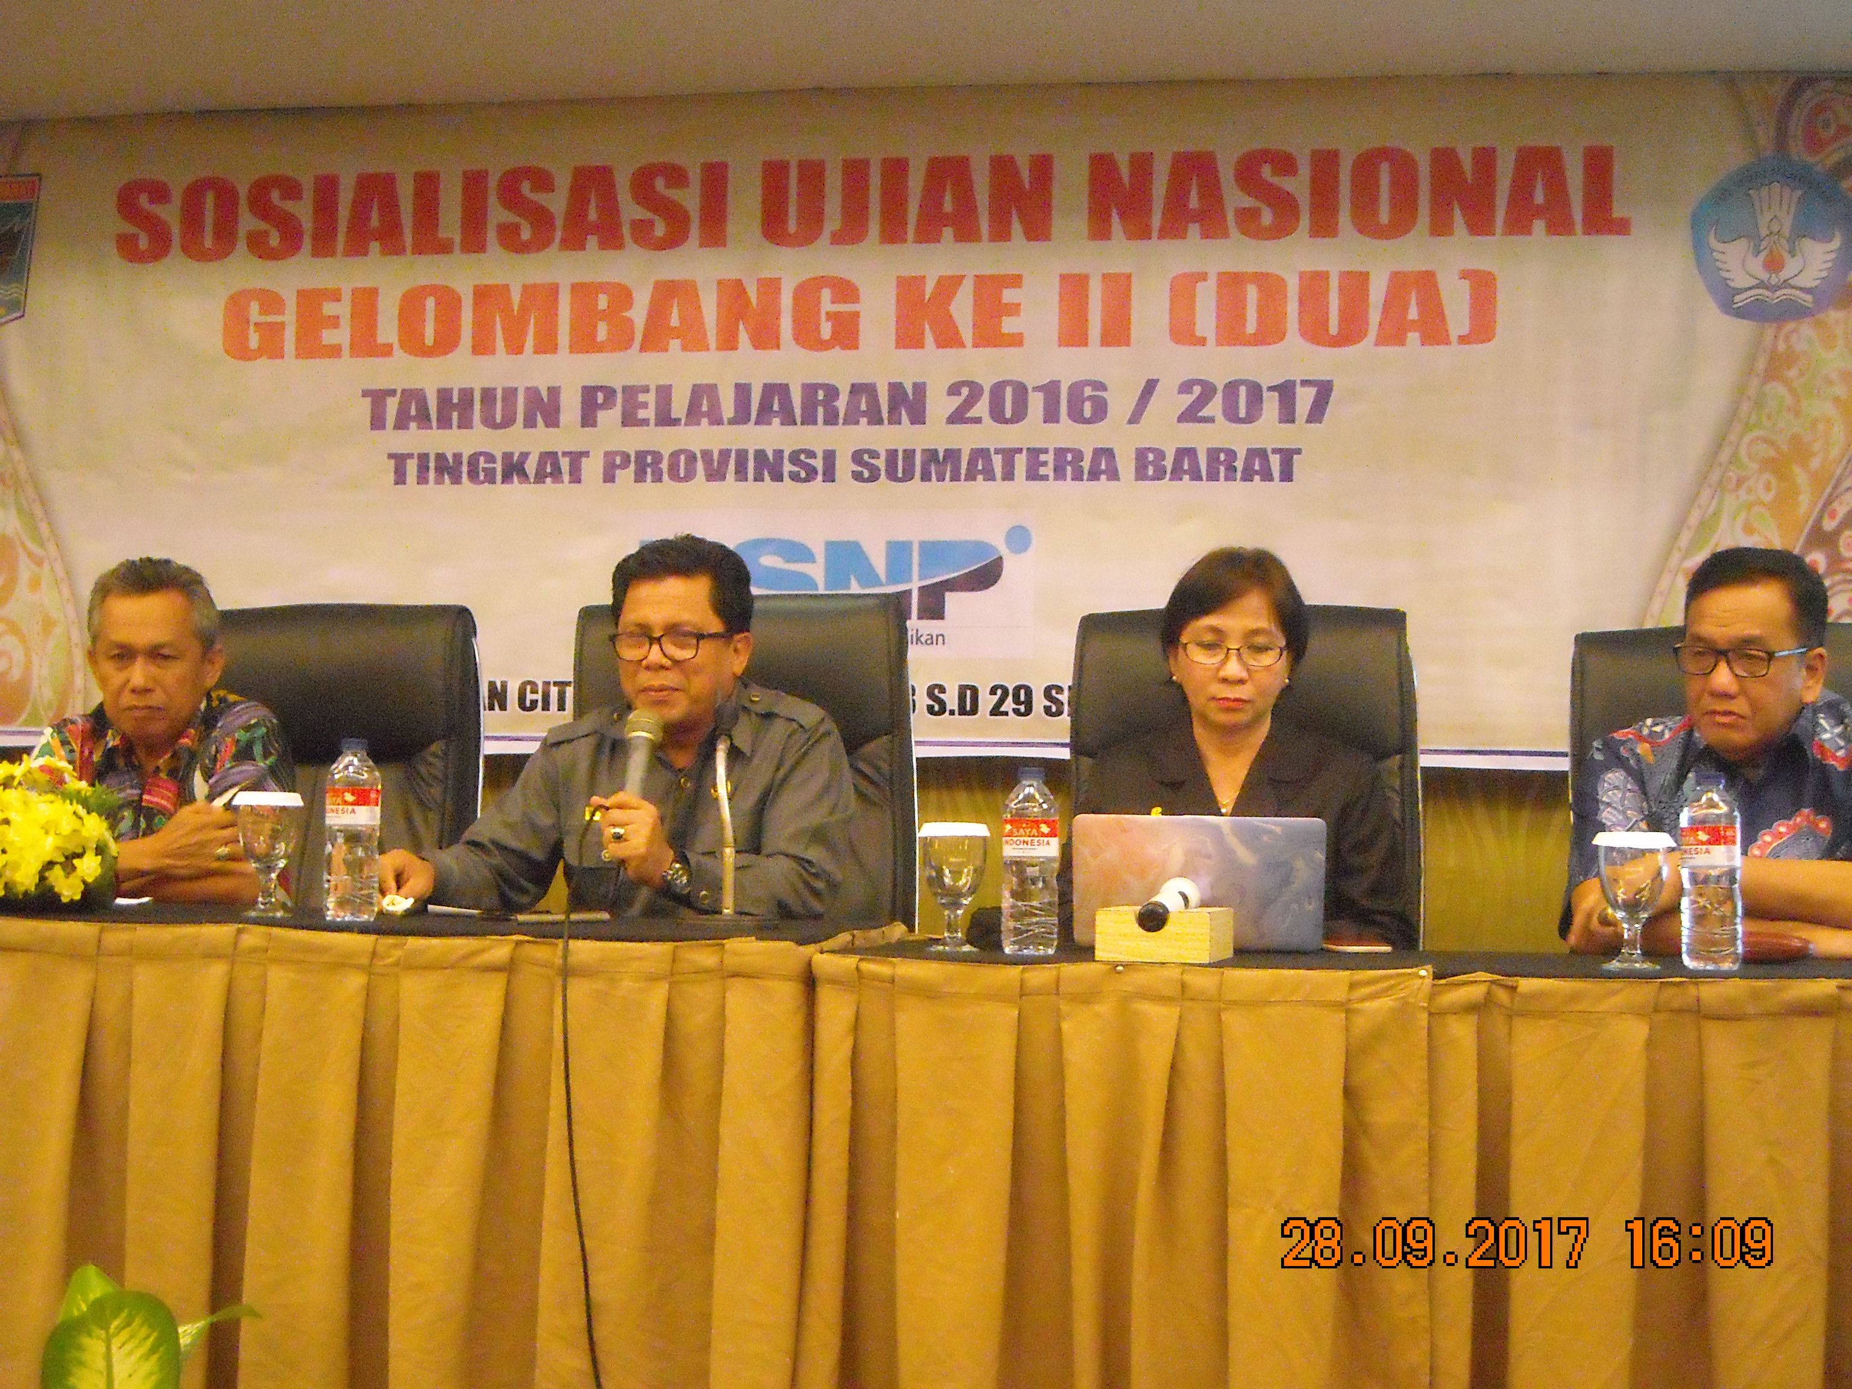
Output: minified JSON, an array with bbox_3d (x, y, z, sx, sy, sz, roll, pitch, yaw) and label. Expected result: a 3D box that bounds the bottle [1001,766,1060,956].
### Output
[{"bbox_3d":[0.125,0.200,3.900,0.068,0.225,0.068,1,-2,0],"label":"bottle"}]

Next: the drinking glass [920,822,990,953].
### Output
[{"bbox_3d":[0.035,0.236,4.000,0.088,0.158,0.088,1,-2,0],"label":"drinking glass"}]

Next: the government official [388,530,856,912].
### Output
[{"bbox_3d":[-0.385,0.427,4.250,0.570,1.270,0.780,1,-2,17],"label":"government official"}]

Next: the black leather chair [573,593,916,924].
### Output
[{"bbox_3d":[-0.335,0.448,4.500,0.620,1.200,0.680,1,-2,17],"label":"black leather chair"}]

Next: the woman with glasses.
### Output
[{"bbox_3d":[0.390,0.431,4.210,0.490,1.270,0.760,1,-2,13],"label":"woman with glasses"}]

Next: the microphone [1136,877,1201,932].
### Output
[{"bbox_3d":[0.289,0.247,3.850,0.049,0.049,0.240,1,3,13],"label":"microphone"}]

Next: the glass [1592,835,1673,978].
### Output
[{"bbox_3d":[0.800,0.235,3.690,0.092,0.158,0.092,1,-2,12],"label":"glass"}]

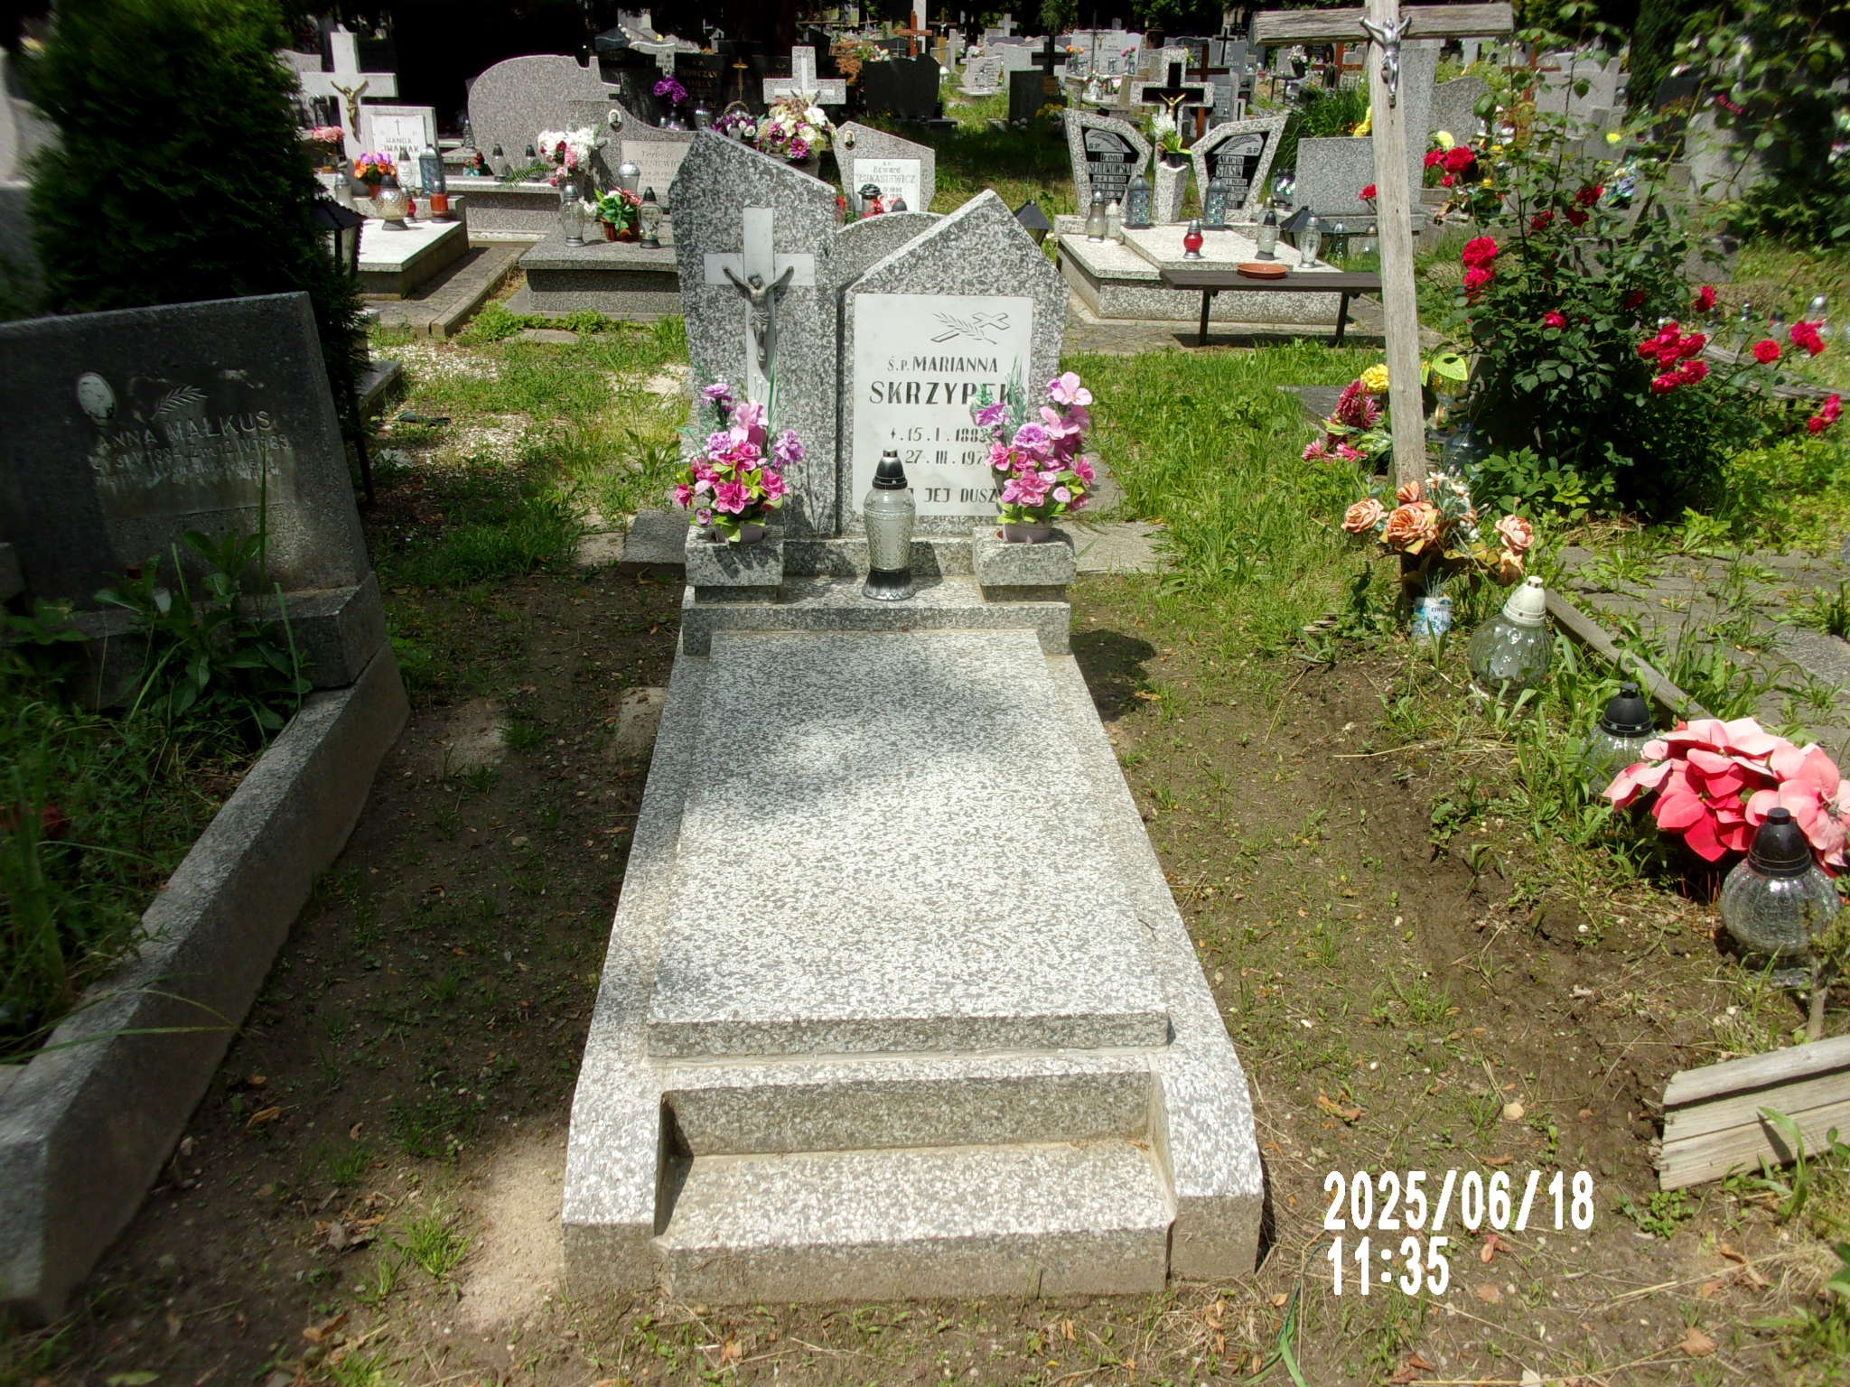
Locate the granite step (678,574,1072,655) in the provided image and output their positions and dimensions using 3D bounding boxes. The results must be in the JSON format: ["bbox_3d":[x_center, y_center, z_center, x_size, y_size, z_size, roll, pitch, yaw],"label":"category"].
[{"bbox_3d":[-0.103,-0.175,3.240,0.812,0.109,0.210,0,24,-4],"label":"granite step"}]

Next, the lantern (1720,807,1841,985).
[{"bbox_3d":[1.434,0.332,2.528,0.211,0.315,0.211,-10,25,1],"label":"lantern"}]

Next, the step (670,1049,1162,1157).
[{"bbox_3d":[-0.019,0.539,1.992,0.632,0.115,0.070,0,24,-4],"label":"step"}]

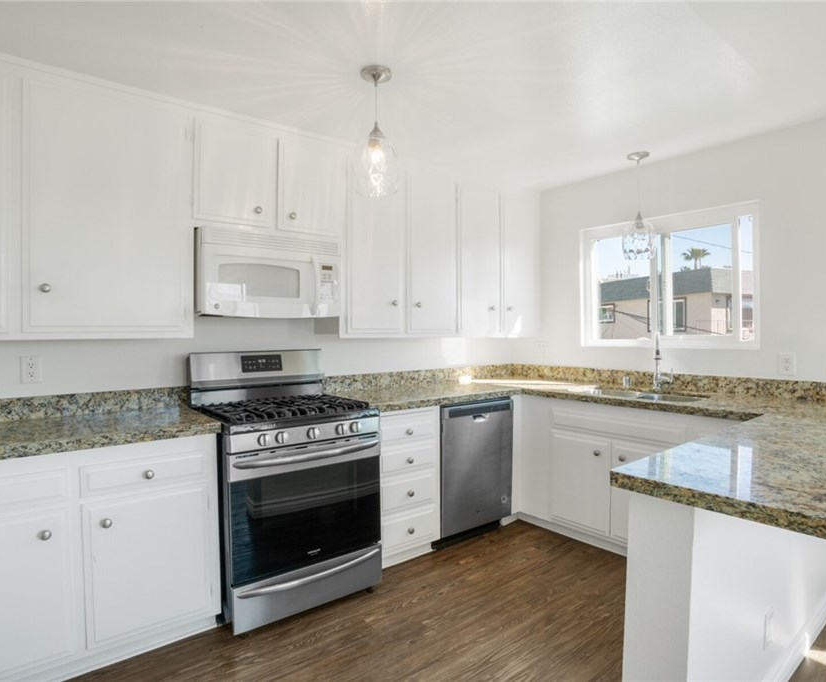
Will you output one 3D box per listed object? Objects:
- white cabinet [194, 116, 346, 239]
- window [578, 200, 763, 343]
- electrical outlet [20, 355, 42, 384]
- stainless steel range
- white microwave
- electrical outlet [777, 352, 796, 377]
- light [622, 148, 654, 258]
[{"bbox_3d":[-0.810,-0.825,2.649,0.810,0.540,0.342,-1,1,-37],"label":"white cabinet"},{"bbox_3d":[1.629,-0.384,3.190,0.100,0.852,1.142,-1,1,-37],"label":"window"},{"bbox_3d":[-1.716,0.131,2.171,0.075,0.123,0.015,-1,1,-37],"label":"electrical outlet"},{"bbox_3d":[-0.666,0.653,2.507,0.761,1.181,0.721,-1,1,-37],"label":"stainless steel range"},{"bbox_3d":[-0.801,-0.334,2.621,0.752,0.428,0.405,-1,1,-37],"label":"white microwave"},{"bbox_3d":[2.021,0.128,2.618,0.015,0.118,0.075,-1,1,-37],"label":"electrical outlet"},{"bbox_3d":[1.394,-0.823,2.988,0.191,0.643,0.191,-1,1,-37],"label":"light"}]

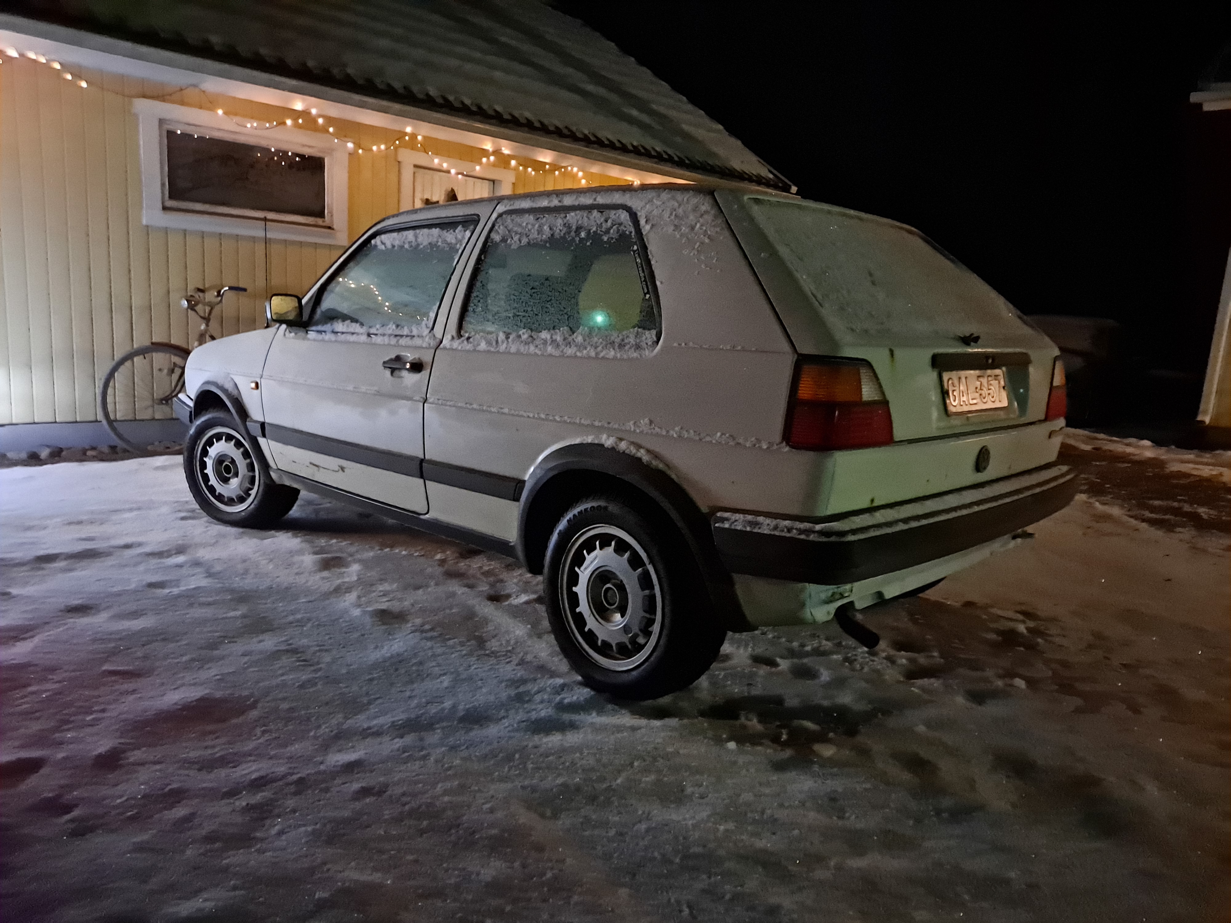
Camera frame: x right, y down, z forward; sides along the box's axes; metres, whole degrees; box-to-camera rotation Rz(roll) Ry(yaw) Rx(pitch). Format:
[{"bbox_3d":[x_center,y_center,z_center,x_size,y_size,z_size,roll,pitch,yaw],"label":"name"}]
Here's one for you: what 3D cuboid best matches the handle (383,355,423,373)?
[{"bbox_3d":[-0.682,-0.312,2.862,0.215,0.055,0.048,10,12,44],"label":"handle"}]

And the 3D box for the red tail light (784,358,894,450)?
[{"bbox_3d":[0.504,-0.133,1.971,0.118,0.202,0.288,10,12,44],"label":"red tail light"}]

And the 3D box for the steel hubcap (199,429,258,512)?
[{"bbox_3d":[-1.750,0.035,4.027,0.378,0.378,0.055,6,9,22],"label":"steel hubcap"}]

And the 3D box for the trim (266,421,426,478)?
[{"bbox_3d":[-1.010,-0.048,3.196,1.110,0.066,0.022,10,12,43],"label":"trim"}]

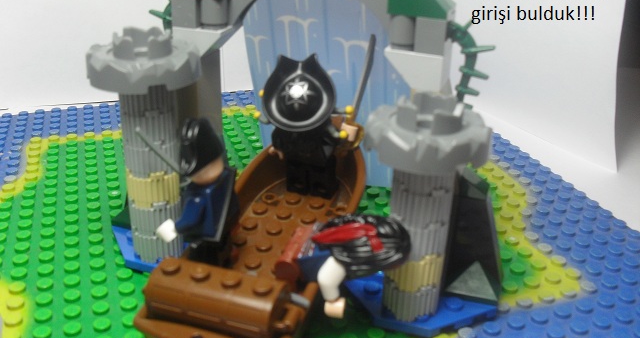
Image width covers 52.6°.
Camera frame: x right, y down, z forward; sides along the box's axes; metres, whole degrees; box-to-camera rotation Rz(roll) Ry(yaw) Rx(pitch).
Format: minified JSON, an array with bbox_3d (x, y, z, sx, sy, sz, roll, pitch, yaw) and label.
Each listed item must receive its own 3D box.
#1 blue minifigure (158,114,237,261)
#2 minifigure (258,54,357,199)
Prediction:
[{"bbox_3d":[-0.029,0.009,0.174,0.022,0.046,0.024,9,35,17],"label":"blue minifigure"},{"bbox_3d":[-0.002,-0.013,0.206,0.031,0.047,0.022,9,35,17],"label":"minifigure"}]

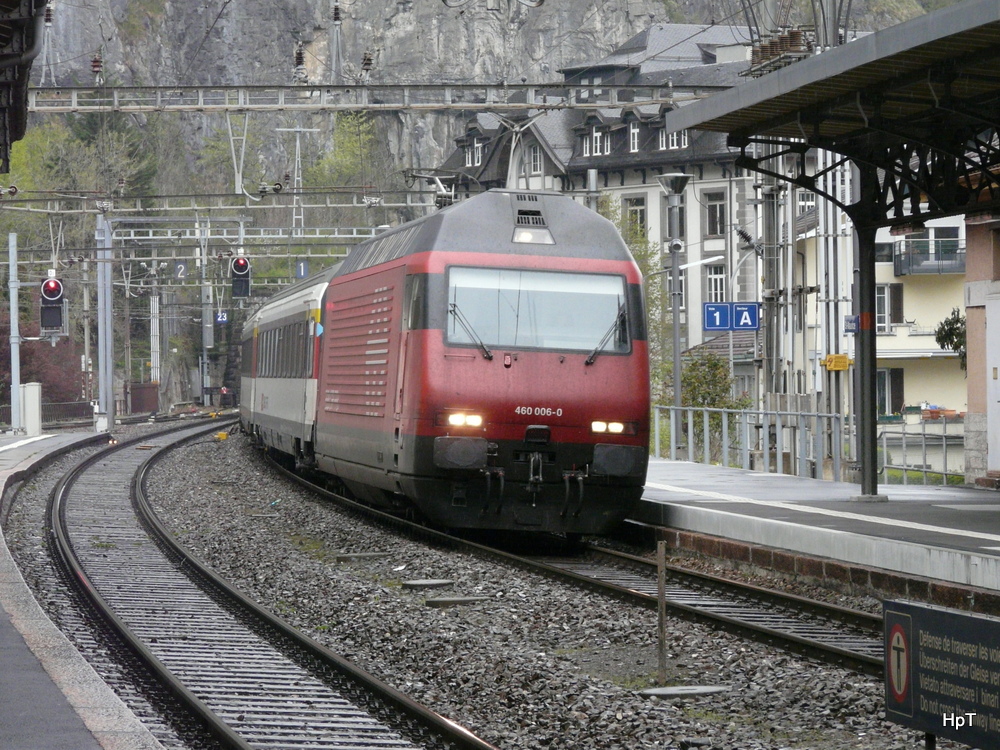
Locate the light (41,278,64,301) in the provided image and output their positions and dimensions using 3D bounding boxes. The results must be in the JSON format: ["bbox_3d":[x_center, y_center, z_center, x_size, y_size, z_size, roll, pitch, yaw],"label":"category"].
[{"bbox_3d":[-14.964,-2.826,142.000,0.720,0.740,0.300,-1,0,-5],"label":"light"}]

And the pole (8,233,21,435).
[{"bbox_3d":[-16.224,-1.421,142.000,0.300,6.650,0.300,-1,0,0],"label":"pole"}]

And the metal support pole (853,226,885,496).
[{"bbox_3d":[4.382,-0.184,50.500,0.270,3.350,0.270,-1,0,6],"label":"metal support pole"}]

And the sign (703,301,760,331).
[{"bbox_3d":[4.061,-1.021,74.500,0.990,0.500,0.080,-1,0,2],"label":"sign"}]

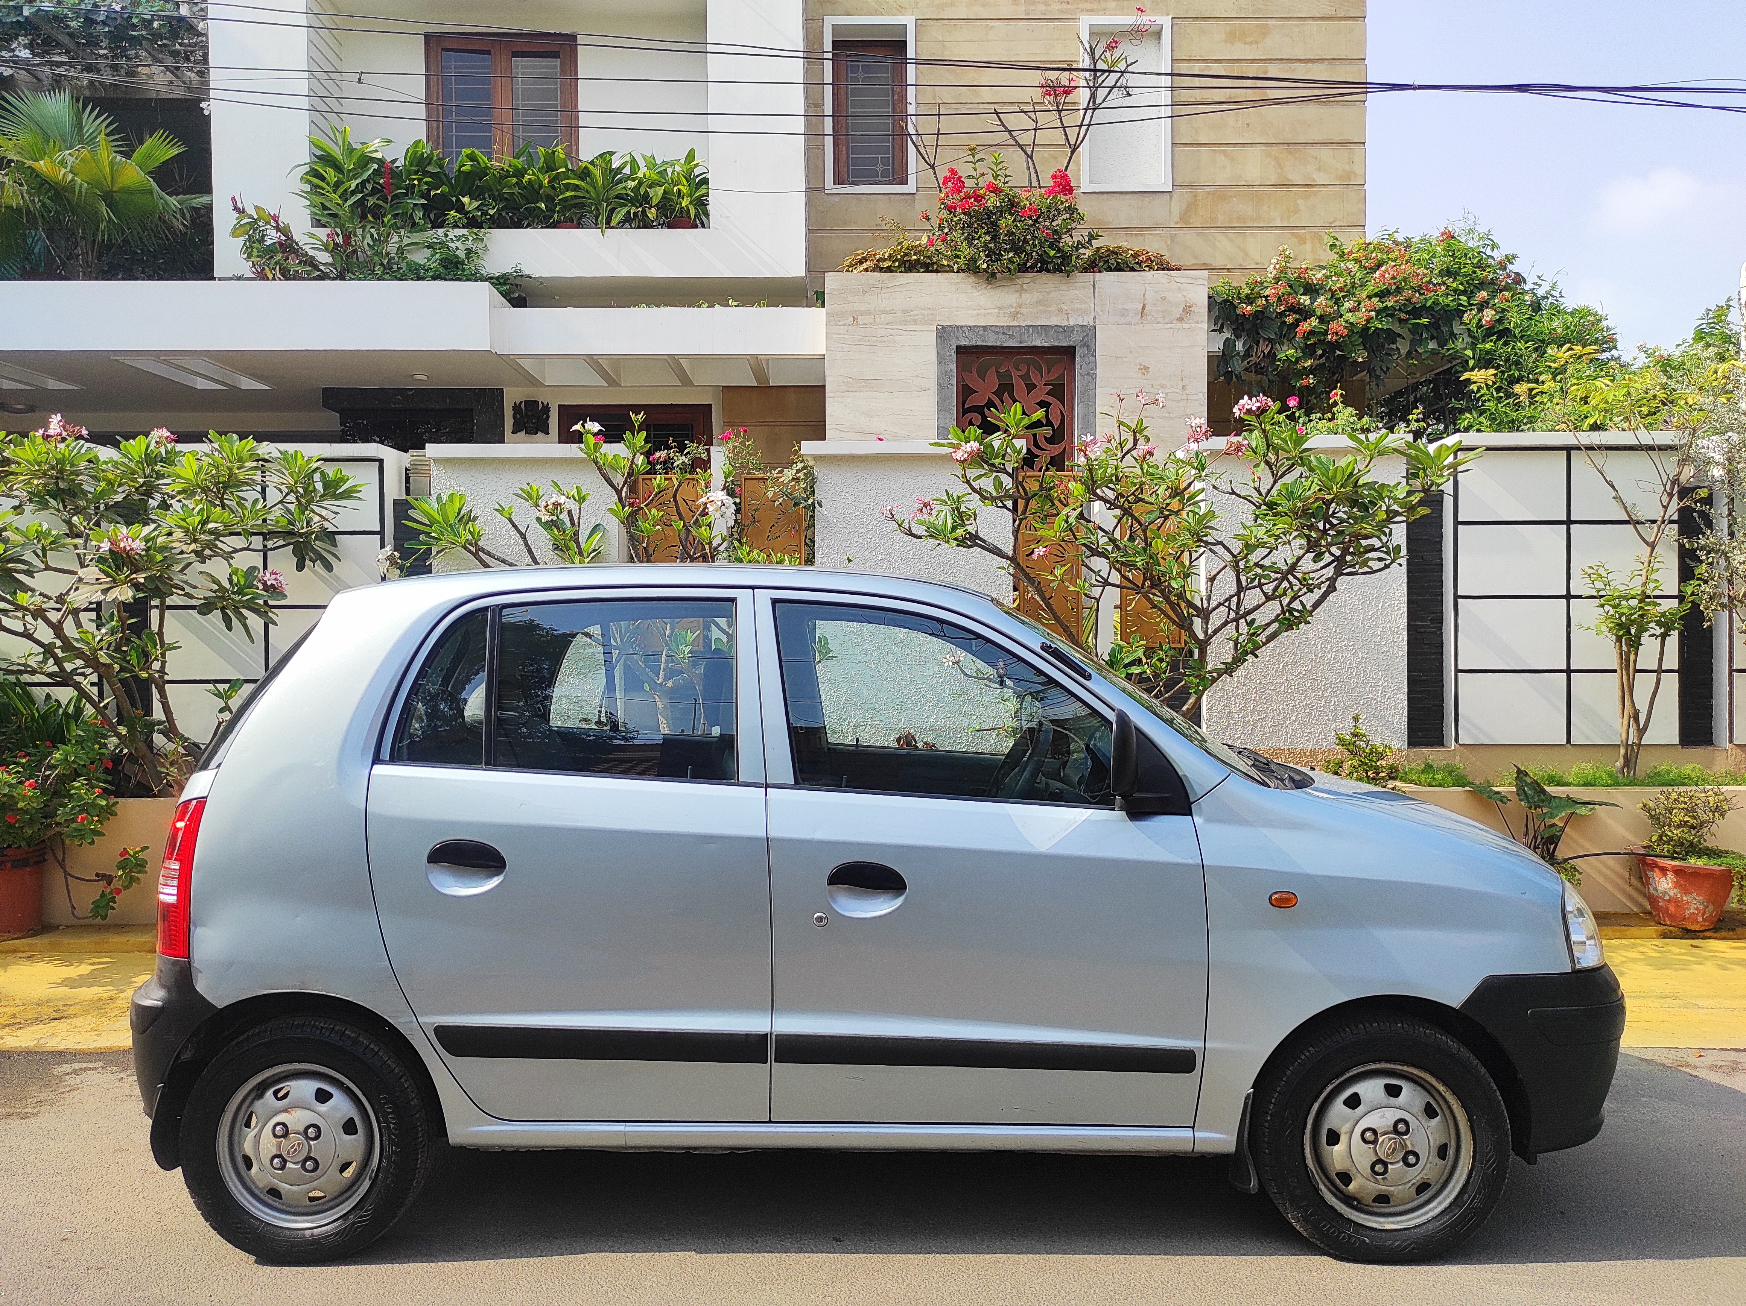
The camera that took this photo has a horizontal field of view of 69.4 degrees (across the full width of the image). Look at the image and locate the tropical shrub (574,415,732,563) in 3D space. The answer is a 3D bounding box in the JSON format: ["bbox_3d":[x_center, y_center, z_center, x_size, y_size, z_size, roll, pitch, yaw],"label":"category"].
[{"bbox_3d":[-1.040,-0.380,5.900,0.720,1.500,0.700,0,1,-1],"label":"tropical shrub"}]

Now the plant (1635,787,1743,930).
[{"bbox_3d":[3.370,0.850,5.200,0.440,0.590,0.410,0,1,0],"label":"plant"}]

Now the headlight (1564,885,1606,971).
[{"bbox_3d":[1.620,0.615,2.910,0.240,0.210,0.340,0,1,1],"label":"headlight"}]

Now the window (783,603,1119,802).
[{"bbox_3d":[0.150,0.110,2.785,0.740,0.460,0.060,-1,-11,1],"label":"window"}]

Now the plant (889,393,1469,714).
[{"bbox_3d":[1.390,-0.280,5.850,2.500,1.750,1.700,0,1,-1],"label":"plant"}]

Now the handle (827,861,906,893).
[{"bbox_3d":[-0.013,0.480,2.705,0.167,0.070,0.040,0,1,1],"label":"handle"}]

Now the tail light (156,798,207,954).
[{"bbox_3d":[-1.555,0.495,2.840,0.180,0.360,0.180,0,1,1],"label":"tail light"}]

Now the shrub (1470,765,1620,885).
[{"bbox_3d":[2.740,0.800,5.150,0.600,0.660,0.500,0,1,0],"label":"shrub"}]

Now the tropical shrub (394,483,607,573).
[{"bbox_3d":[-1.745,-0.190,5.900,1.000,1.200,0.850,0,1,-1],"label":"tropical shrub"}]

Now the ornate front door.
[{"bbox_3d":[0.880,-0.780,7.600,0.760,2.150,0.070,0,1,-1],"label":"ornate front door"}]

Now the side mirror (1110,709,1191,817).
[{"bbox_3d":[0.592,0.238,2.665,0.180,0.235,0.200,0,1,1],"label":"side mirror"}]

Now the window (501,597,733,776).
[{"bbox_3d":[-0.574,0.078,2.810,0.530,0.410,0.040,0,-15,1],"label":"window"}]

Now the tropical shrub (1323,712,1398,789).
[{"bbox_3d":[2.200,0.450,5.680,0.360,0.370,0.330,0,1,0],"label":"tropical shrub"}]

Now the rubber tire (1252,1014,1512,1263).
[{"bbox_3d":[1.118,1.067,2.790,0.535,0.530,0.165,0,1,1],"label":"rubber tire"}]

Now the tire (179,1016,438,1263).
[{"bbox_3d":[-1.262,1.083,2.800,0.535,0.530,0.160,0,1,1],"label":"tire"}]

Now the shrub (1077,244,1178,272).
[{"bbox_3d":[1.656,-2.560,8.200,0.640,0.200,0.400,0,1,0],"label":"shrub"}]

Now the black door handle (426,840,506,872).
[{"bbox_3d":[-0.886,0.441,2.750,0.172,0.070,0.045,0,1,1],"label":"black door handle"}]

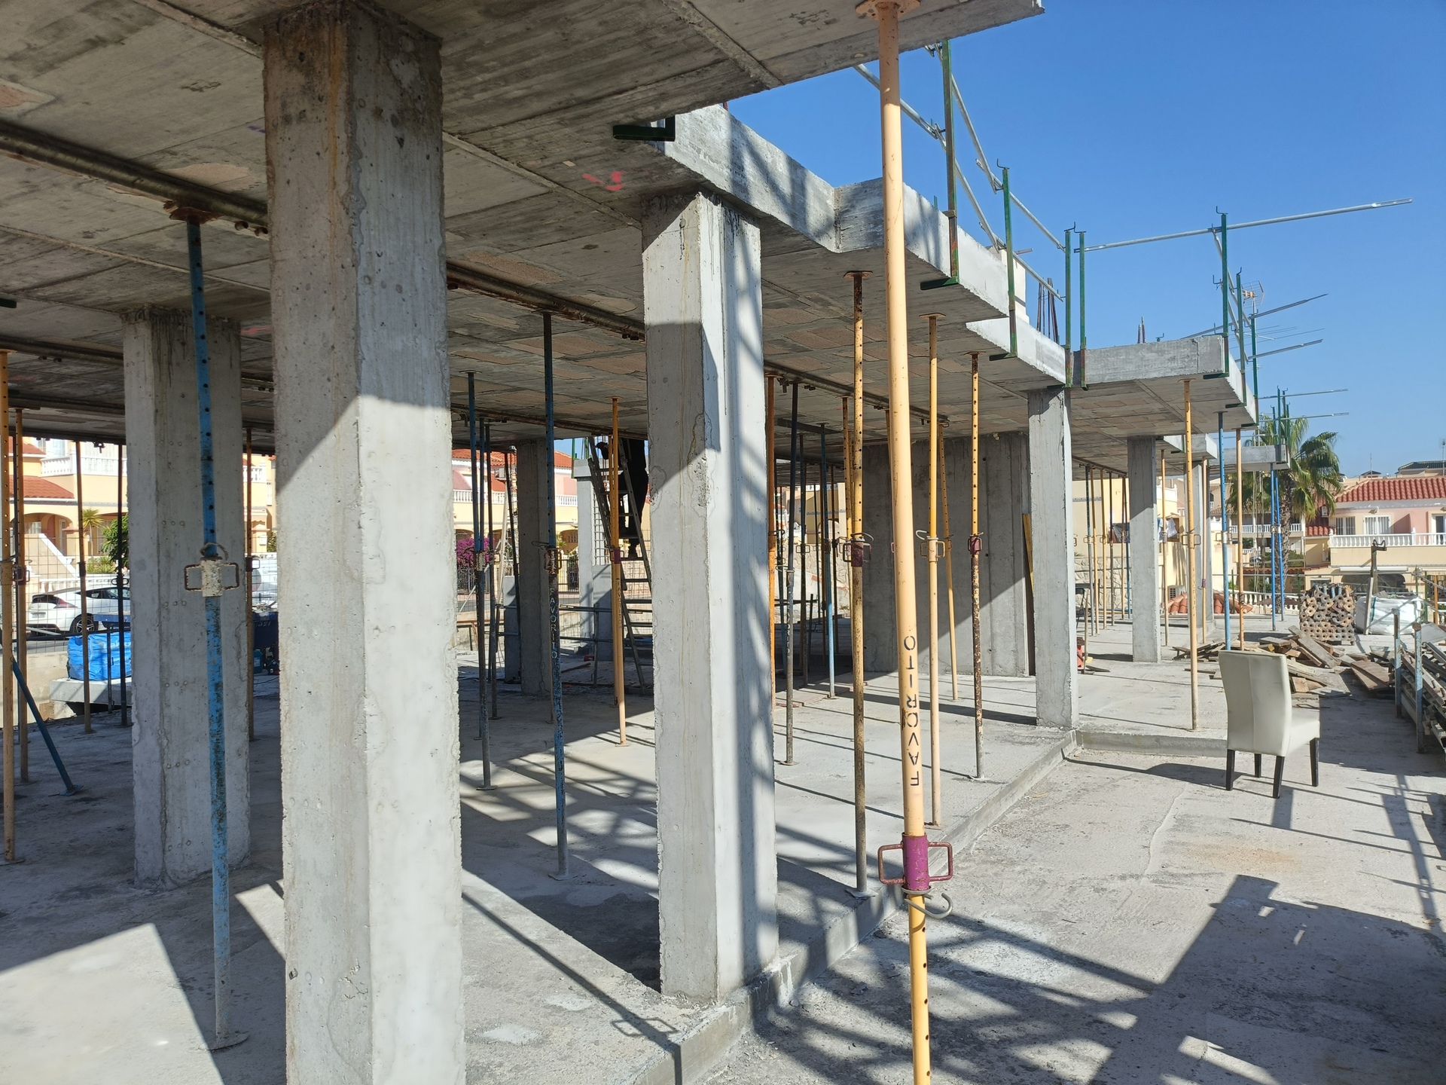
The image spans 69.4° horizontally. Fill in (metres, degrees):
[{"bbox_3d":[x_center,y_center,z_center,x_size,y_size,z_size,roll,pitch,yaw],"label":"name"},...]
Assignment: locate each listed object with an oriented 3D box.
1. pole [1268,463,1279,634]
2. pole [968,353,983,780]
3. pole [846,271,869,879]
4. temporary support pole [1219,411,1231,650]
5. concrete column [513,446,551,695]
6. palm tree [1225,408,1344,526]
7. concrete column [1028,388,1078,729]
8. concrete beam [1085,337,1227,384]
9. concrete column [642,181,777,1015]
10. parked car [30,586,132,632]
[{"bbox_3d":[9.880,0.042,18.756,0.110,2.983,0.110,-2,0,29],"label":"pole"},{"bbox_3d":[1.741,0.163,7.153,0.060,2.896,0.060,0,1,30],"label":"pole"},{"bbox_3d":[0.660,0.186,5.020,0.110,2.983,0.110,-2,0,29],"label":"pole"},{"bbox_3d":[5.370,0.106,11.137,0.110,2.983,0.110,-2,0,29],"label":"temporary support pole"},{"bbox_3d":[-2.150,0.277,12.064,0.298,2.895,0.251,-2,0,30],"label":"concrete column"},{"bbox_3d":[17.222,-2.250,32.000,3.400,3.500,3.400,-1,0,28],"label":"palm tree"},{"bbox_3d":[2.884,0.144,9.106,0.292,2.895,0.283,-2,0,30],"label":"concrete column"},{"bbox_3d":[3.526,-1.469,8.548,1.086,0.295,0.300,-2,0,30],"label":"concrete beam"},{"bbox_3d":[-0.039,0.198,4.112,0.248,2.983,0.491,-2,0,29],"label":"concrete column"},{"bbox_3d":[-17.934,1.969,30.998,1.800,1.500,4.350,-2,0,29],"label":"parked car"}]

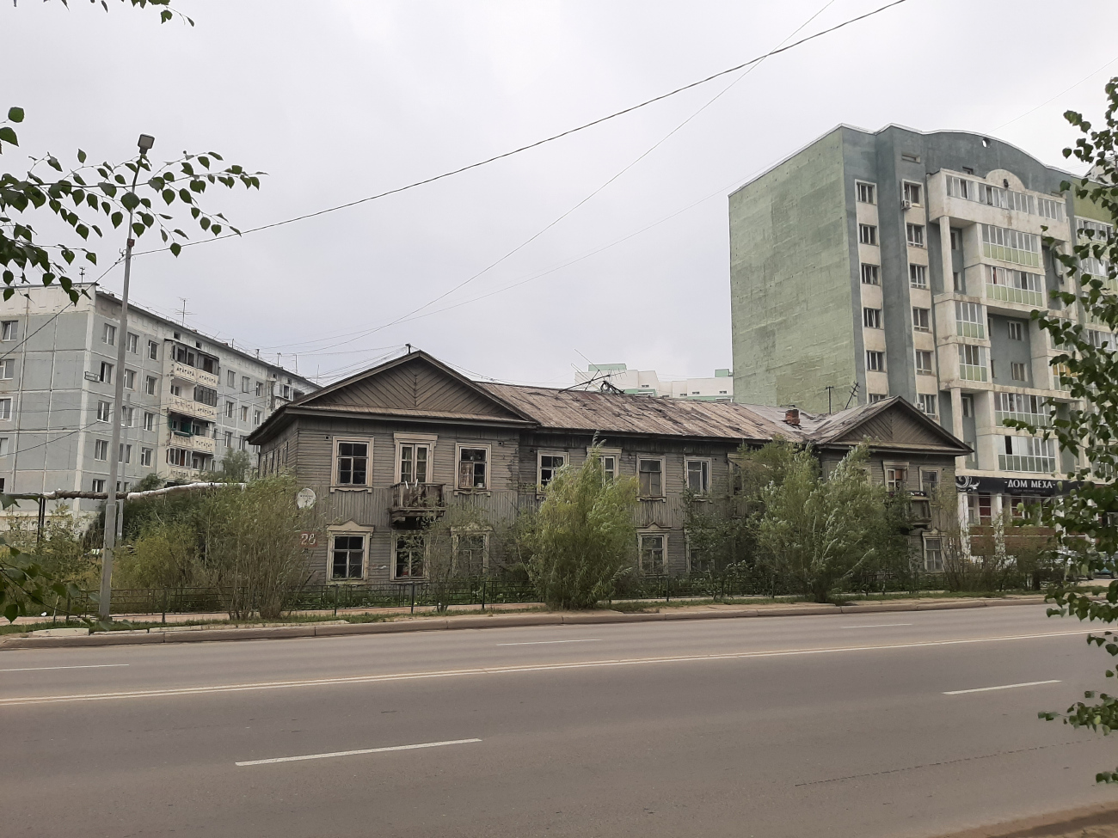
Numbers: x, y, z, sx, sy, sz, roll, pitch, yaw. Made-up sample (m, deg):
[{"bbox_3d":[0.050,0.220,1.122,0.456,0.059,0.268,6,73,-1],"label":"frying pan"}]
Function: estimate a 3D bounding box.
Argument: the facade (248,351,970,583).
[{"bbox_3d":[2.807,3.197,37.838,30.550,8.350,11.500,4,-9,-24],"label":"facade"}]

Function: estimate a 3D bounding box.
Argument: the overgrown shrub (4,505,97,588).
[{"bbox_3d":[-14.458,3.896,23.886,2.600,2.881,2.500,4,-9,-24],"label":"overgrown shrub"}]

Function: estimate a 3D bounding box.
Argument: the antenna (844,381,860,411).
[{"bbox_3d":[14.652,-1.163,42.067,0.900,1.568,0.500,4,-9,-24],"label":"antenna"}]

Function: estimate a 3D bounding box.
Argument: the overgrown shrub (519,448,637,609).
[{"bbox_3d":[0.599,3.054,23.876,3.300,4.513,3.000,0,-8,0],"label":"overgrown shrub"}]

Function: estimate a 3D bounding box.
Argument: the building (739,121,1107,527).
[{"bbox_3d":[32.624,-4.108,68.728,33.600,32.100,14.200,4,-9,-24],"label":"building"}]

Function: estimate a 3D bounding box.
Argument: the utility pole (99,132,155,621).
[{"bbox_3d":[-10.133,-0.957,19.490,0.450,11.350,1.550,4,-9,-24],"label":"utility pole"}]

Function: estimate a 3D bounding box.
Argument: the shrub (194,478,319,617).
[{"bbox_3d":[-7.446,3.166,20.865,2.800,3.570,2.600,4,-9,-24],"label":"shrub"}]

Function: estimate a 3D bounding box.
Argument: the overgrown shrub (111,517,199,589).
[{"bbox_3d":[-11.954,4.234,24.976,2.500,2.550,2.500,4,-9,-24],"label":"overgrown shrub"}]

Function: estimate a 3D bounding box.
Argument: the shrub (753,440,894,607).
[{"bbox_3d":[8.589,3.275,26.924,4.500,4.986,3.700,4,-9,-24],"label":"shrub"}]

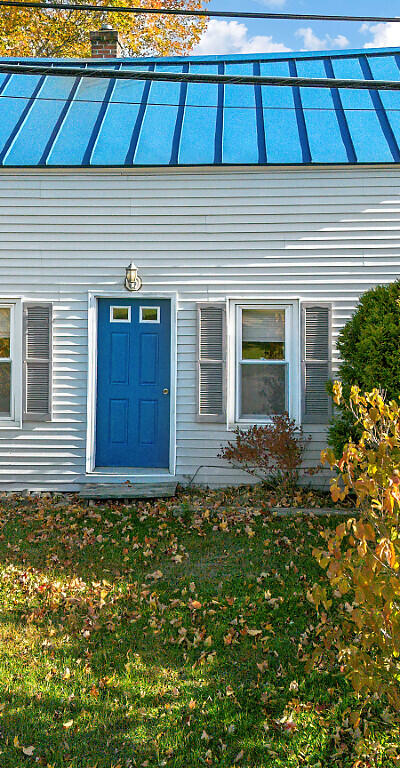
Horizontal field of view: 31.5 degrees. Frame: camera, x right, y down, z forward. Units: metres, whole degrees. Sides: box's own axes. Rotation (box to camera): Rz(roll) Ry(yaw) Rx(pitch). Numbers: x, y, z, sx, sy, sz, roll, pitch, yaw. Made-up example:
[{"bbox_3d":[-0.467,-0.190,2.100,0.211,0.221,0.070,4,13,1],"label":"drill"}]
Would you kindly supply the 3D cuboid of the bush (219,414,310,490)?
[{"bbox_3d":[0.730,0.770,8.050,1.030,0.870,0.800,0,4,0],"label":"bush"}]

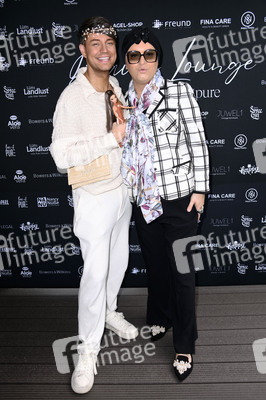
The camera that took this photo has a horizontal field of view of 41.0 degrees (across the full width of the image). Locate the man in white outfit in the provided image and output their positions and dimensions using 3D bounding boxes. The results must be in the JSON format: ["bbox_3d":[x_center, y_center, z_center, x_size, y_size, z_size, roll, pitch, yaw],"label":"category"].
[{"bbox_3d":[-0.160,0.035,1.830,0.510,1.775,0.560,-6,16,-13],"label":"man in white outfit"}]

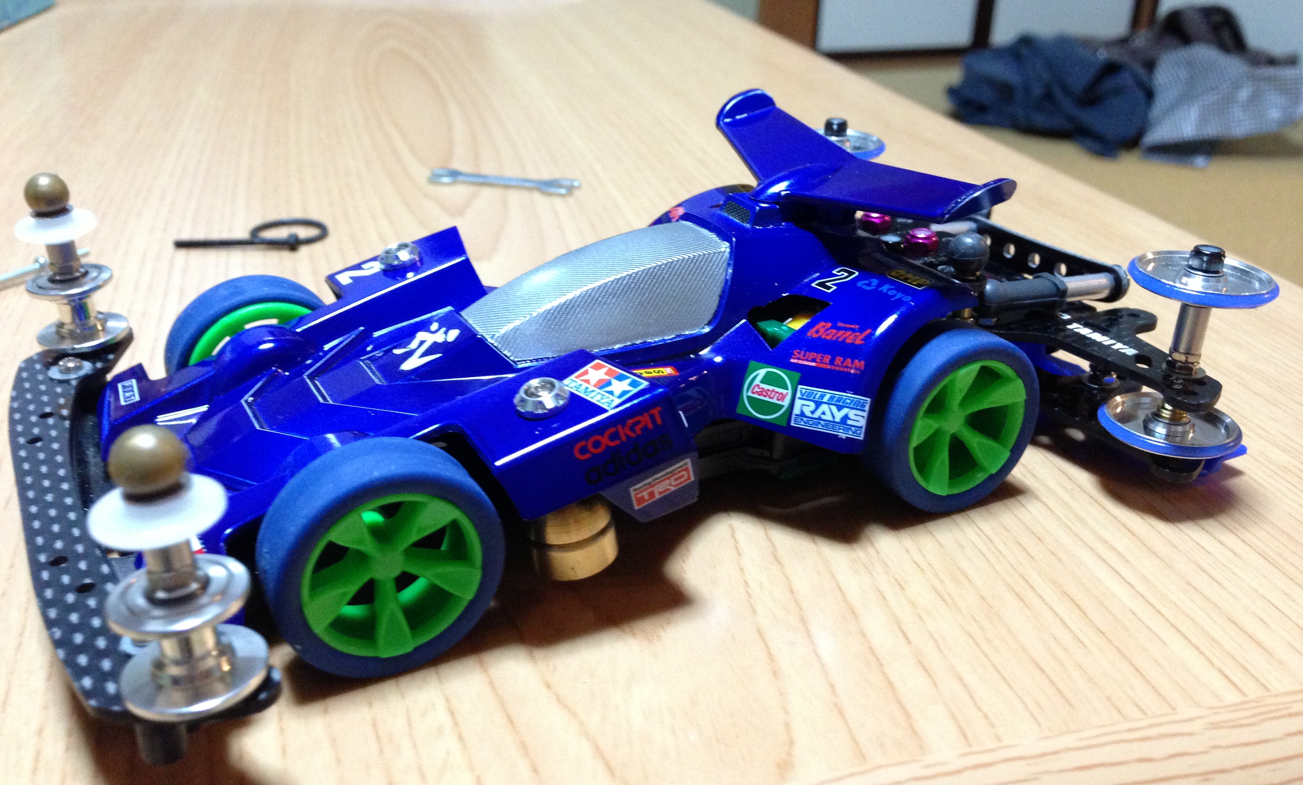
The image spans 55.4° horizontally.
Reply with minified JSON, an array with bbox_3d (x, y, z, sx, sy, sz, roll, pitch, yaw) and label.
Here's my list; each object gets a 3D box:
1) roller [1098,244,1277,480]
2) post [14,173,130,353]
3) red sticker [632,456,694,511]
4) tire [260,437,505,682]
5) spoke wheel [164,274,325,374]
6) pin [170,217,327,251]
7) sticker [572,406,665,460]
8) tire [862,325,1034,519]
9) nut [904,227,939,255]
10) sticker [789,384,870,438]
[{"bbox_3d":[0.075,-0.004,0.175,0.019,0.035,0.019,-10,27,-27],"label":"roller"},{"bbox_3d":[-0.087,-0.020,0.183,0.013,0.026,0.013,-15,29,-24],"label":"post"},{"bbox_3d":[0.001,0.011,0.148,0.008,0.003,0.001,-25,32,-17],"label":"red sticker"},{"bbox_3d":[-0.030,0.018,0.138,0.025,0.025,0.009,-12,27,-26],"label":"tire"},{"bbox_3d":[-0.059,-0.004,0.187,0.026,0.026,0.009,-12,28,-25],"label":"spoke wheel"},{"bbox_3d":[-0.092,-0.036,0.284,0.032,0.003,0.018,0,25,-1],"label":"pin"},{"bbox_3d":[-0.004,0.005,0.142,0.011,0.003,0.001,-23,31,-18],"label":"sticker"},{"bbox_3d":[0.041,0.004,0.171,0.026,0.026,0.009,-12,28,-25],"label":"tire"},{"bbox_3d":[0.042,-0.023,0.192,0.005,0.003,0.005,-12,28,-25],"label":"nut"},{"bbox_3d":[0.024,0.003,0.167,0.010,0.006,0.001,11,3,4],"label":"sticker"}]

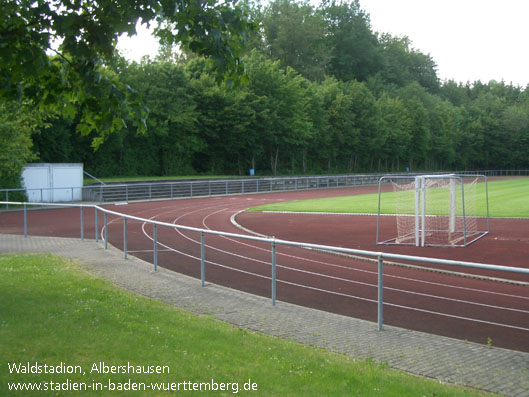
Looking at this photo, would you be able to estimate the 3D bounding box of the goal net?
[{"bbox_3d":[5.699,0.280,24.554,2.560,2.060,5.150,1,3,25],"label":"goal net"}]

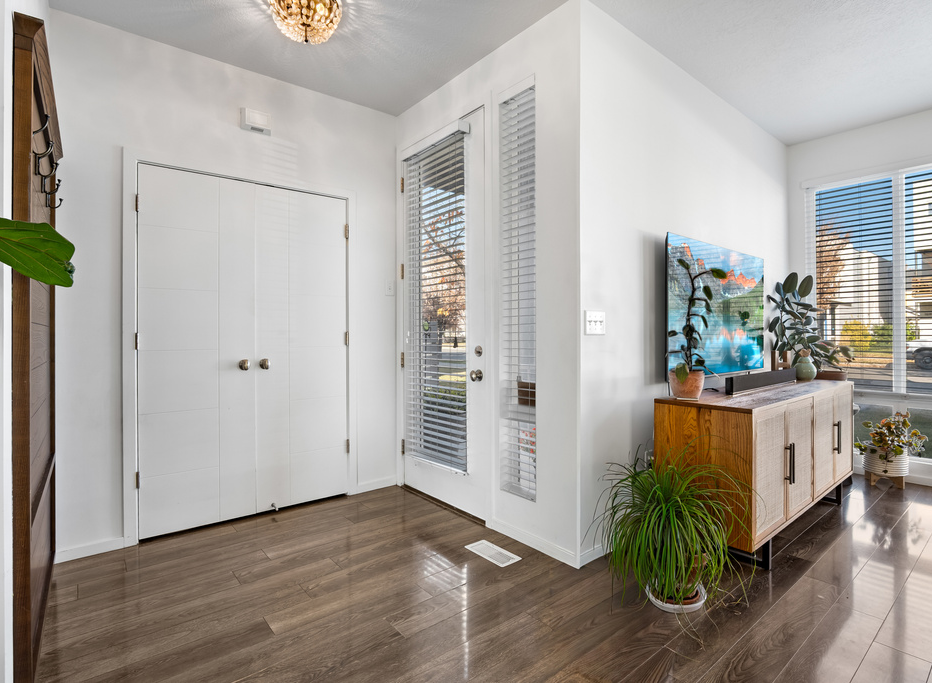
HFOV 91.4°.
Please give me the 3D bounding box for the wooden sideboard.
[{"bbox_3d":[1.811,0.686,2.729,1.809,0.795,0.446,0,1,-39],"label":"wooden sideboard"}]

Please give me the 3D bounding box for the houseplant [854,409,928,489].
[{"bbox_3d":[3.130,0.790,3.360,0.460,0.560,0.420,0,1,-38],"label":"houseplant"}]

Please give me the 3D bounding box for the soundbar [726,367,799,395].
[{"bbox_3d":[1.915,0.248,2.930,1.060,0.088,0.060,0,1,-38],"label":"soundbar"}]

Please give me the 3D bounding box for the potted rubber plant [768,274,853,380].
[{"bbox_3d":[2.580,-0.110,3.420,0.570,0.790,0.480,0,1,-38],"label":"potted rubber plant"}]

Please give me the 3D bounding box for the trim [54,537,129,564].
[{"bbox_3d":[-1.965,1.090,2.365,0.300,0.062,0.016,0,1,-37],"label":"trim"}]

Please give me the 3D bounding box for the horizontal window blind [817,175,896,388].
[{"bbox_3d":[3.158,-0.440,3.724,0.060,1.680,0.510,0,1,-39],"label":"horizontal window blind"}]

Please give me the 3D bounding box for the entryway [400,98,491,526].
[{"bbox_3d":[-0.167,-0.157,3.030,0.110,2.480,0.960,0,1,-40],"label":"entryway"}]

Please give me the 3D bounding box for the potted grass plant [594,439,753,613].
[{"bbox_3d":[0.881,0.774,1.956,0.580,0.630,0.570,0,1,-39],"label":"potted grass plant"}]

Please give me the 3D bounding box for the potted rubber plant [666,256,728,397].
[{"bbox_3d":[1.206,-0.078,2.385,0.270,0.739,0.250,0,1,-39],"label":"potted rubber plant"}]

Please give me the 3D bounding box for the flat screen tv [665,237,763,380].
[{"bbox_3d":[1.690,-0.205,3.040,1.445,0.830,0.055,0,1,-38],"label":"flat screen tv"}]

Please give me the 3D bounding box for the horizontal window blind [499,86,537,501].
[{"bbox_3d":[0.295,-0.250,2.470,0.060,2.160,0.280,0,1,-39],"label":"horizontal window blind"}]

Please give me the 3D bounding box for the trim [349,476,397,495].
[{"bbox_3d":[-0.666,1.036,3.297,0.370,0.087,0.018,0,1,-39],"label":"trim"}]

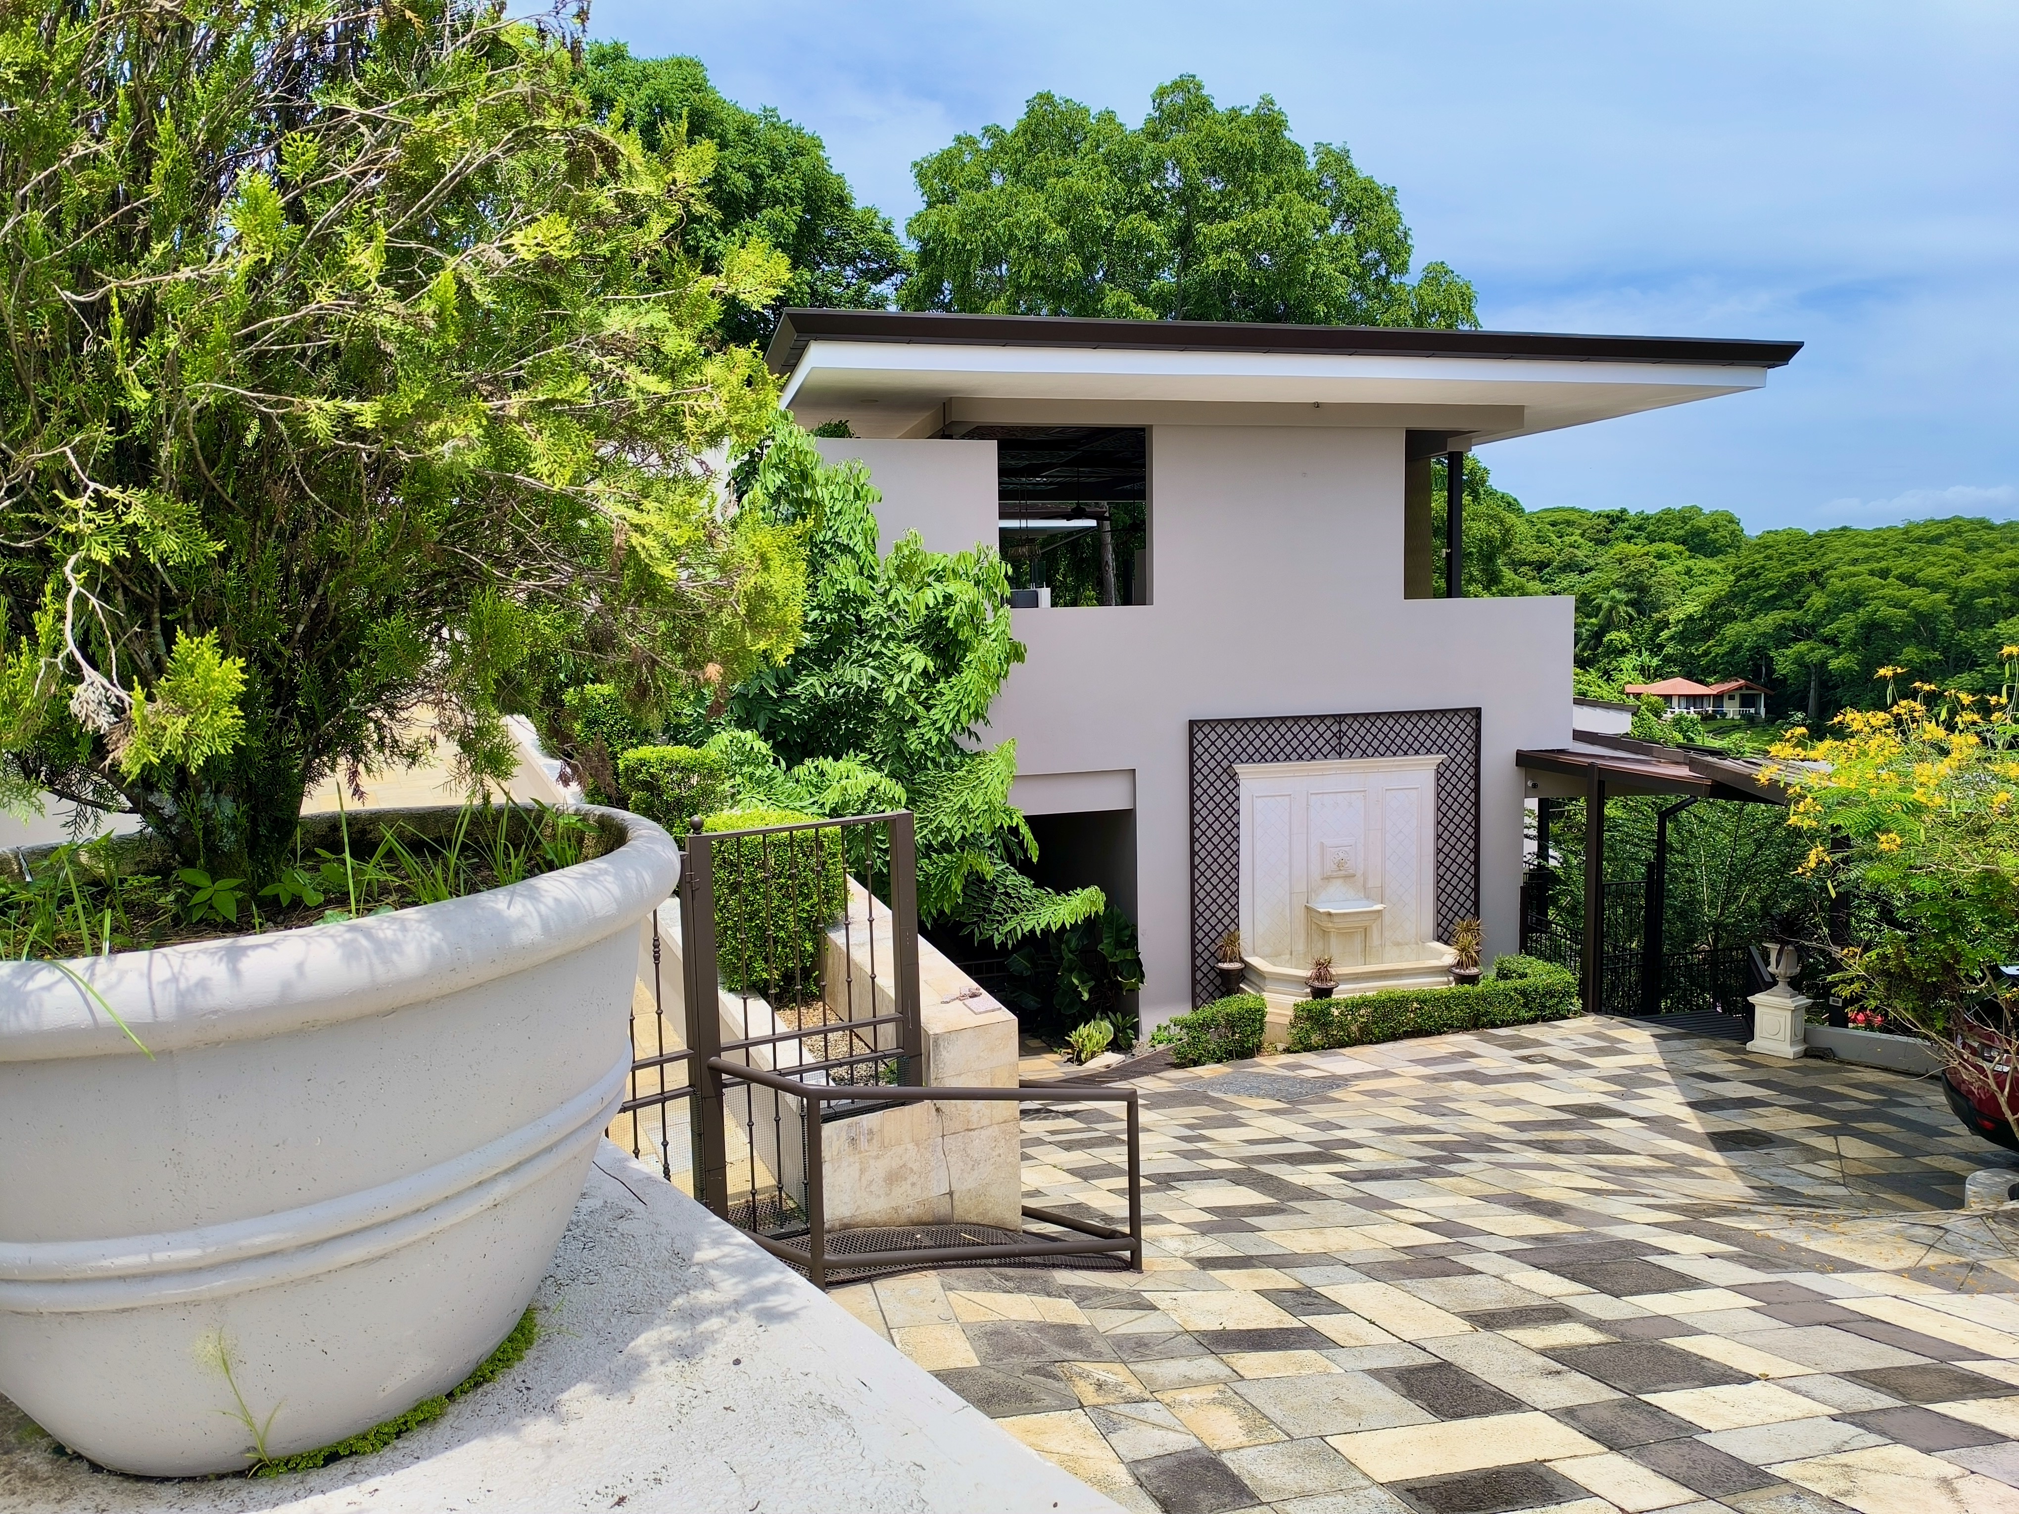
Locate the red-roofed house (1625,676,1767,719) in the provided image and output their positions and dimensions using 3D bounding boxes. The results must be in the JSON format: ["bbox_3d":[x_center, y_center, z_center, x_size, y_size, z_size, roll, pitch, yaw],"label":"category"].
[{"bbox_3d":[71.687,-6.173,140.000,13.600,4.500,8.500,2,6,27],"label":"red-roofed house"}]

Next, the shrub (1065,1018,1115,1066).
[{"bbox_3d":[0.779,2.729,12.861,0.430,0.370,0.410,-3,7,-14],"label":"shrub"}]

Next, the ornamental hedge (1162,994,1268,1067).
[{"bbox_3d":[2.329,3.170,15.792,1.191,0.580,0.800,-3,6,-15],"label":"ornamental hedge"}]

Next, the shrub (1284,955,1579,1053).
[{"bbox_3d":[4.989,3.018,16.780,4.120,0.570,1.300,-3,6,-15],"label":"shrub"}]

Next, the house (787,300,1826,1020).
[{"bbox_3d":[2.669,-1.005,19.598,12.308,8.323,9.000,-3,6,-15],"label":"house"}]

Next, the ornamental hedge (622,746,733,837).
[{"bbox_3d":[-2.873,0.436,11.504,0.940,1.050,0.950,-3,6,-15],"label":"ornamental hedge"}]

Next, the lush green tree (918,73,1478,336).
[{"bbox_3d":[4.314,-6.790,31.891,13.172,18.040,12.514,0,6,8],"label":"lush green tree"}]

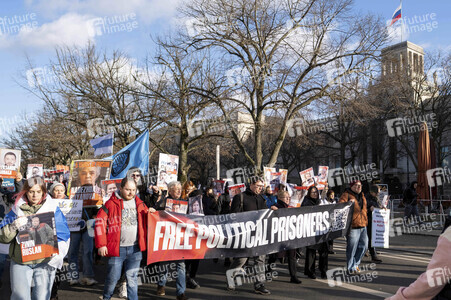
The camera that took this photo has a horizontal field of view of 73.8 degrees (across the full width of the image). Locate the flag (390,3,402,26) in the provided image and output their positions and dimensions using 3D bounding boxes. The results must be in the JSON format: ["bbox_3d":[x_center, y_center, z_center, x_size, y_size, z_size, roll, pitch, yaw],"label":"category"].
[{"bbox_3d":[33.016,-25.969,58.000,2.300,4.200,0.600,1,-6,-10],"label":"flag"}]

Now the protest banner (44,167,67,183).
[{"bbox_3d":[-3.349,0.491,5.900,0.420,0.310,0.020,2,-6,-15],"label":"protest banner"}]

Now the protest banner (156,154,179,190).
[{"bbox_3d":[-0.880,0.349,4.600,0.340,0.540,0.020,8,-9,-24],"label":"protest banner"}]

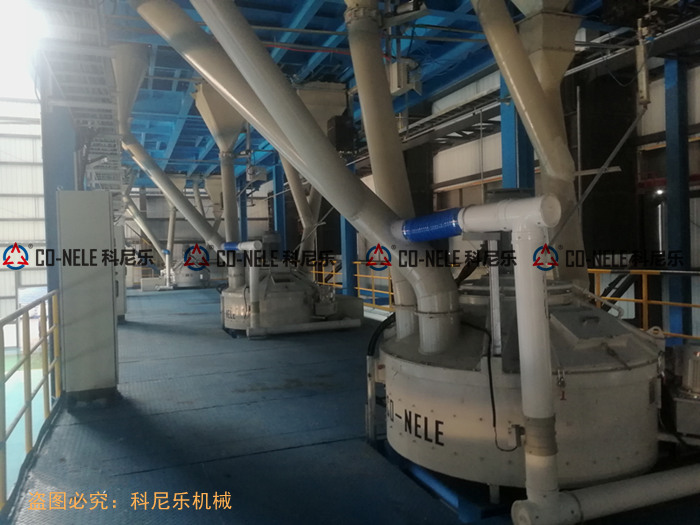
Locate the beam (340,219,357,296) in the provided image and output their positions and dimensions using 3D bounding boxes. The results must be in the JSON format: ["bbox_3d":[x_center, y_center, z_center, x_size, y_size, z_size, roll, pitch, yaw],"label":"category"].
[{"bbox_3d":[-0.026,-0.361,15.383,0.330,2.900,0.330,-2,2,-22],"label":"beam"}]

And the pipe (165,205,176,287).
[{"bbox_3d":[-7.945,-0.731,24.200,0.360,3.550,0.360,3,0,-22],"label":"pipe"}]

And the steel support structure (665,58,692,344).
[{"bbox_3d":[4.491,-0.830,7.475,0.200,3.800,0.200,-2,1,-22],"label":"steel support structure"}]

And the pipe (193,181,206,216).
[{"bbox_3d":[-6.857,-2.908,25.000,0.280,1.750,0.280,-13,0,-21],"label":"pipe"}]

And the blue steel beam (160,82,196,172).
[{"bbox_3d":[-5.340,-3.841,16.517,0.270,0.350,11.423,-2,2,-22],"label":"blue steel beam"}]

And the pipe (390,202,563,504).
[{"bbox_3d":[0.670,0.451,3.366,0.180,1.580,1.600,-2,1,-22],"label":"pipe"}]

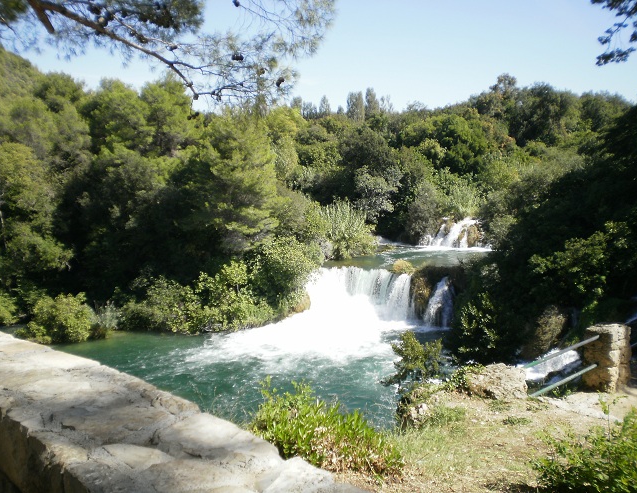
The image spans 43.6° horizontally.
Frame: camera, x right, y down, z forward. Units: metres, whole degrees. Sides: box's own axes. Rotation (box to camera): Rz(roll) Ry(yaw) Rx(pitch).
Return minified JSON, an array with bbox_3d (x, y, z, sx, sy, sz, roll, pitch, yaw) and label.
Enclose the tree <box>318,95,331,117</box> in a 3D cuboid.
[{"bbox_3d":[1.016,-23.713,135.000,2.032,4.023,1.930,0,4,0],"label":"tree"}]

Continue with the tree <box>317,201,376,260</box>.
[{"bbox_3d":[1.651,-0.943,47.000,3.537,3.537,3.360,0,4,0],"label":"tree"}]

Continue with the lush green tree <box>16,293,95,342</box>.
[{"bbox_3d":[-12.205,3.295,37.000,3.620,2.320,3.439,0,4,0],"label":"lush green tree"}]

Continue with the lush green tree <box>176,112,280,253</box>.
[{"bbox_3d":[-4.967,-3.532,44.000,5.739,7.726,5.452,0,4,0],"label":"lush green tree"}]

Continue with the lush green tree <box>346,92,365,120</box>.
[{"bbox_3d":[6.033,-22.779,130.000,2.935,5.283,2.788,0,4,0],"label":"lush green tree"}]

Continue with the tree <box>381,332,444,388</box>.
[{"bbox_3d":[1.391,1.672,11.800,0.888,0.858,0.844,0,4,0],"label":"tree"}]

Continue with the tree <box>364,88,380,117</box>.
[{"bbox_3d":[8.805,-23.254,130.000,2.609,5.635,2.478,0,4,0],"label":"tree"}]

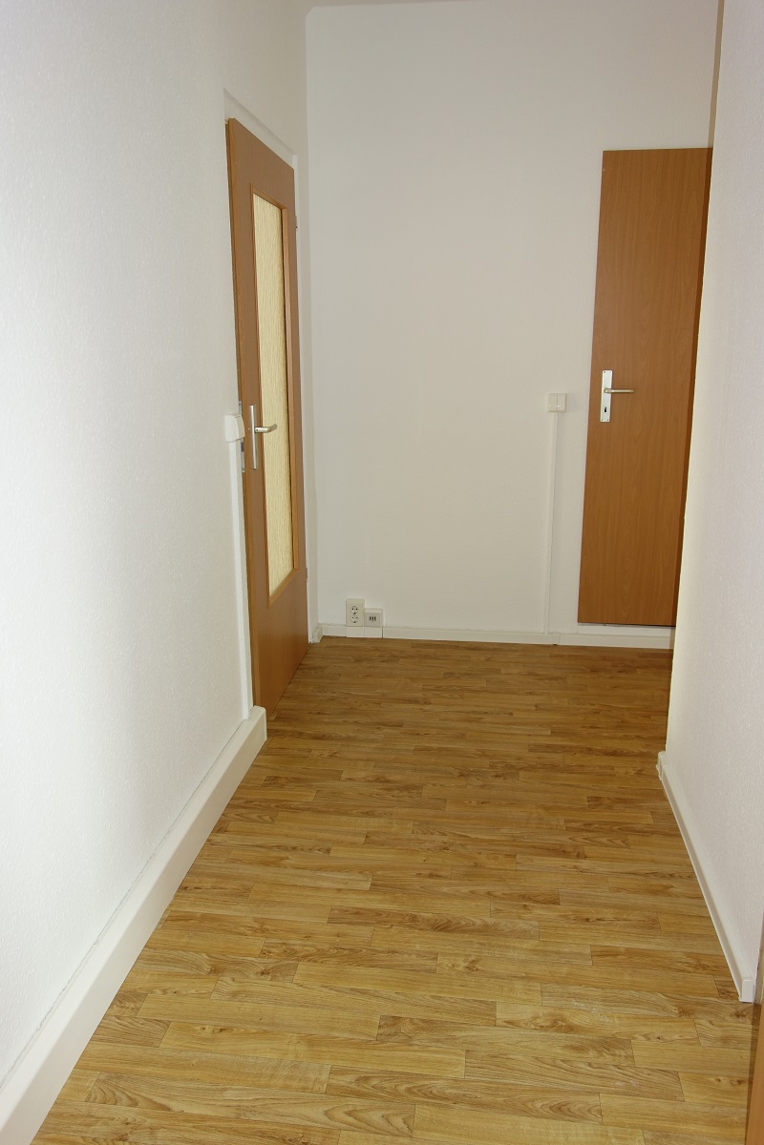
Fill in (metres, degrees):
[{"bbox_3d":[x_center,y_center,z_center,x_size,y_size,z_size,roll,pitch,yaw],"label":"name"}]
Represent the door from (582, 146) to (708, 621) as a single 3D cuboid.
[{"bbox_3d":[1.206,-0.718,3.763,0.650,1.963,0.040,2,15,7],"label":"door"}]

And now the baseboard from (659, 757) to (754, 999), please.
[{"bbox_3d":[0.839,0.748,2.389,0.022,0.056,1.075,2,15,7],"label":"baseboard"}]

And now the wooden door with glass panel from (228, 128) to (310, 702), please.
[{"bbox_3d":[-0.407,-0.514,3.353,0.040,1.990,0.838,2,15,7],"label":"wooden door with glass panel"}]

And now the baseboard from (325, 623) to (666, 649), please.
[{"bbox_3d":[0.568,0.294,4.098,1.705,0.058,0.019,2,15,7],"label":"baseboard"}]

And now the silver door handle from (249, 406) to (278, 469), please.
[{"bbox_3d":[-0.395,-0.467,3.043,0.058,0.214,0.143,2,15,7],"label":"silver door handle"}]

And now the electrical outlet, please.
[{"bbox_3d":[-0.122,0.183,4.148,0.080,0.131,0.037,2,15,7],"label":"electrical outlet"}]

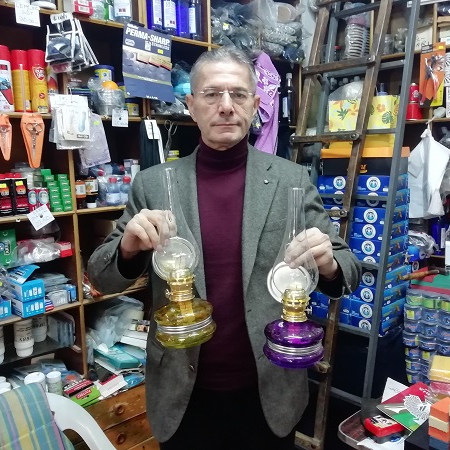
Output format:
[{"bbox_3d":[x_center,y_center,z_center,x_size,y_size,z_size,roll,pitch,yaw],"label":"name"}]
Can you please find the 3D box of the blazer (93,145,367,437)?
[{"bbox_3d":[-0.004,0.193,1.140,0.650,0.780,0.360,-1,8,0],"label":"blazer"}]

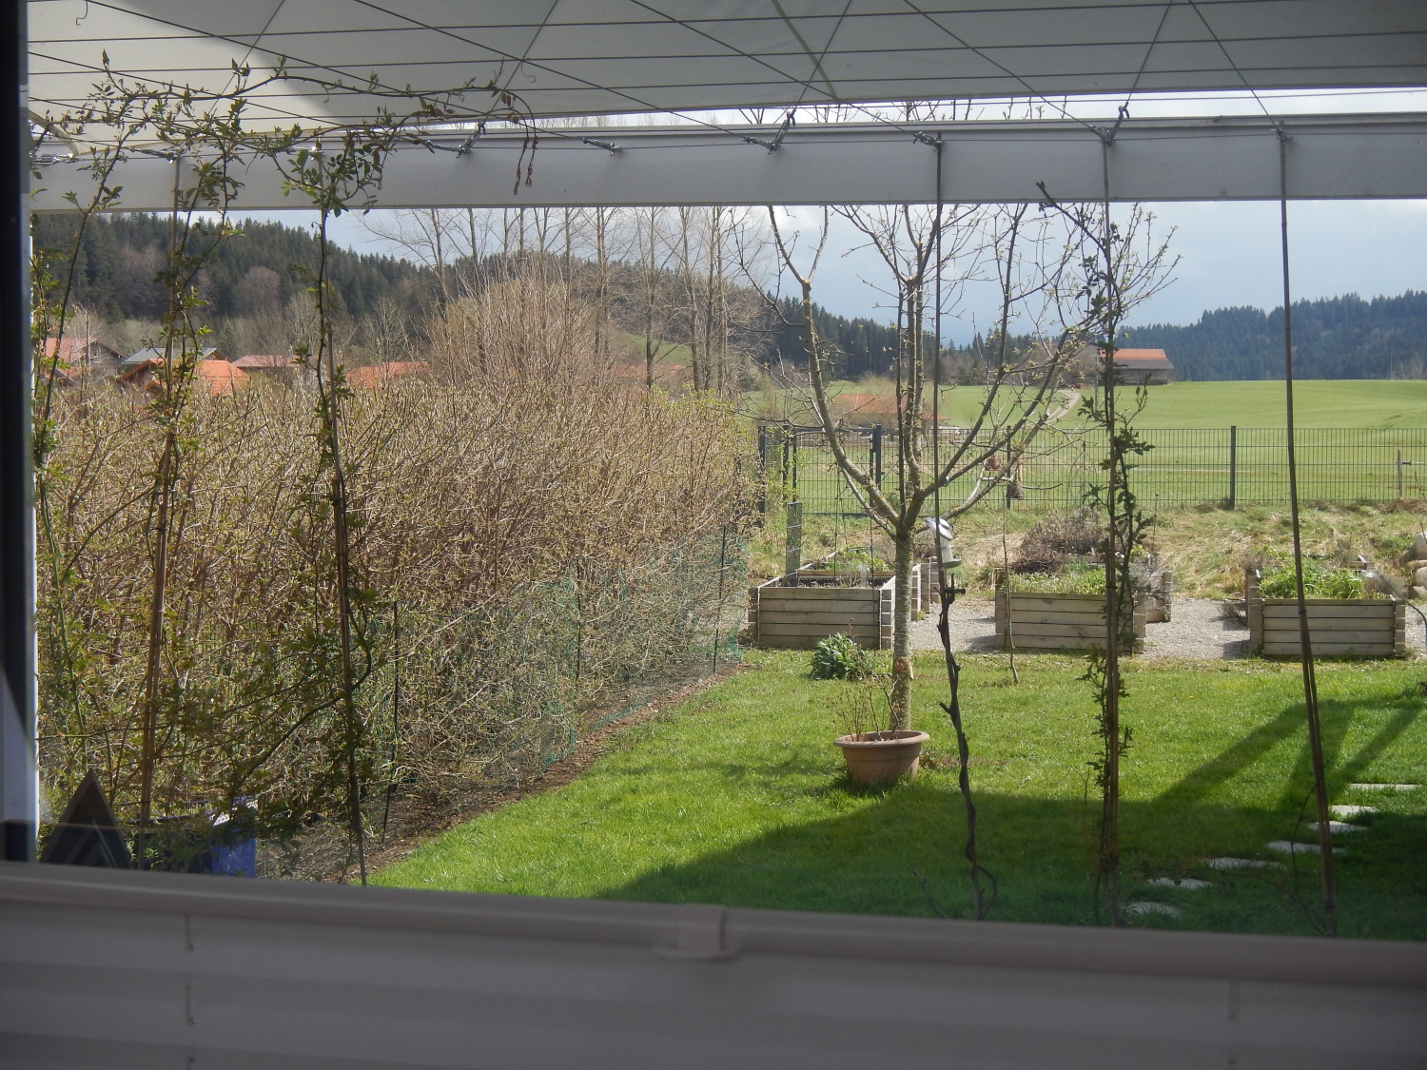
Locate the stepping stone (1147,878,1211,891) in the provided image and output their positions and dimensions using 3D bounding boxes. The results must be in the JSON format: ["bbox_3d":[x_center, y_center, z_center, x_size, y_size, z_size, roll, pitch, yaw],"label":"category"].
[{"bbox_3d":[1.993,1.507,10.567,0.270,0.050,0.220,2,4,25],"label":"stepping stone"}]

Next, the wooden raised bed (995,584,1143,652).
[{"bbox_3d":[2.963,0.659,20.217,1.180,0.480,1.250,1,3,13],"label":"wooden raised bed"}]

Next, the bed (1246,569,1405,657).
[{"bbox_3d":[4.965,0.694,20.123,1.190,0.470,1.250,1,3,10],"label":"bed"}]

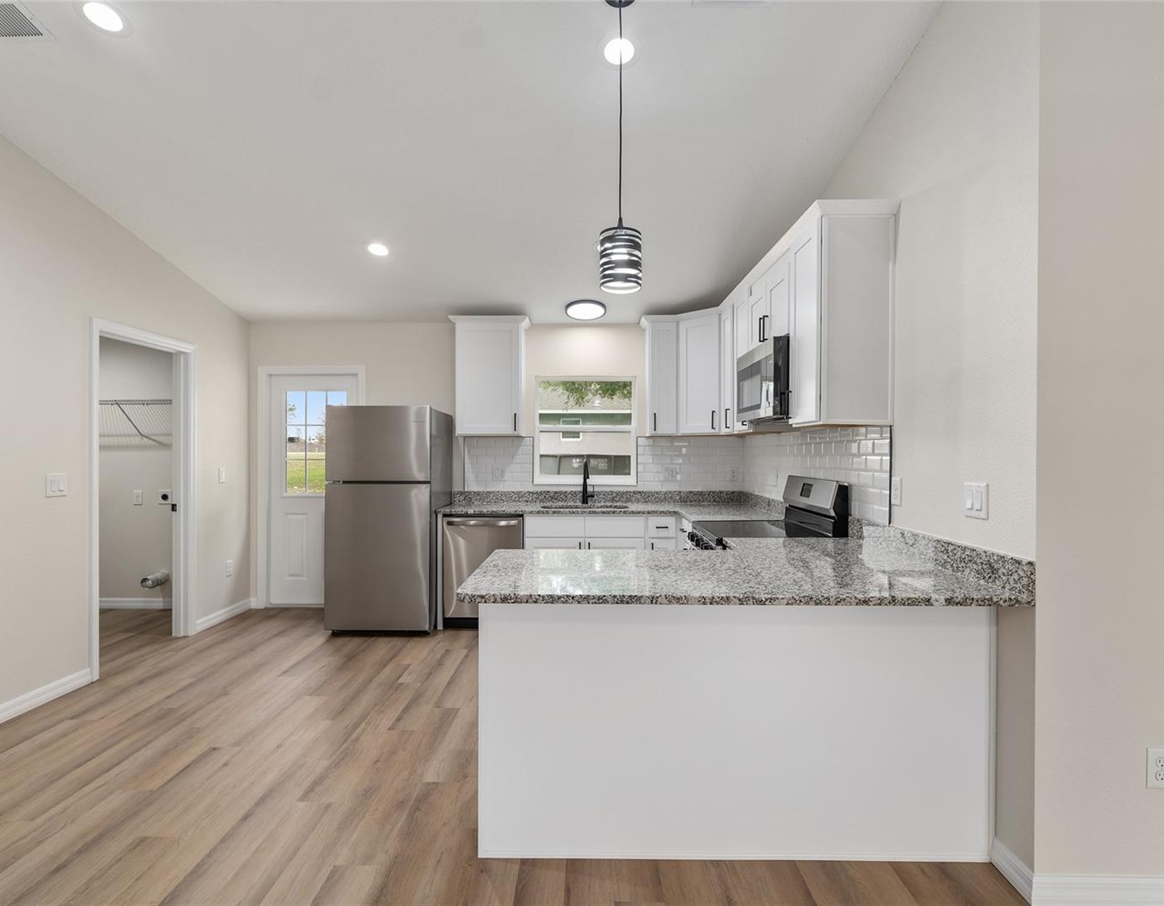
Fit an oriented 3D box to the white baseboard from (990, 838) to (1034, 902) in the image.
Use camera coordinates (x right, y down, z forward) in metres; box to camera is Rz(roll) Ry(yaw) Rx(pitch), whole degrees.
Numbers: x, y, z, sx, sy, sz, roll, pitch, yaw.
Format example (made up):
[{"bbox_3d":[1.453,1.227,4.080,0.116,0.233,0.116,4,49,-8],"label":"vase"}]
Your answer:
[{"bbox_3d":[1.352,1.306,1.896,0.014,0.087,0.185,0,0,1],"label":"white baseboard"}]

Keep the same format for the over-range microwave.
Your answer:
[{"bbox_3d":[1.196,-0.390,3.457,0.431,0.406,0.760,0,0,0],"label":"over-range microwave"}]

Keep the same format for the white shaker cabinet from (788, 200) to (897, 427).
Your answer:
[{"bbox_3d":[1.221,-0.613,2.862,0.378,0.970,0.422,0,0,0],"label":"white shaker cabinet"}]

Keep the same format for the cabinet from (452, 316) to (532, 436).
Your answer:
[{"bbox_3d":[-0.757,-0.621,5.056,0.620,0.957,0.390,0,0,0],"label":"cabinet"}]

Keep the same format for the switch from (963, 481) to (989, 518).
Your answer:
[{"bbox_3d":[1.357,0.165,2.084,0.010,0.118,0.121,0,0,1],"label":"switch"}]

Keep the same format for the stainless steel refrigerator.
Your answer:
[{"bbox_3d":[-1.488,0.490,4.802,0.768,1.680,0.770,0,0,1],"label":"stainless steel refrigerator"}]

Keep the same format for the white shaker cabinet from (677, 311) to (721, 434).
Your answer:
[{"bbox_3d":[1.062,-0.624,4.897,0.410,0.960,0.480,0,0,-44],"label":"white shaker cabinet"}]

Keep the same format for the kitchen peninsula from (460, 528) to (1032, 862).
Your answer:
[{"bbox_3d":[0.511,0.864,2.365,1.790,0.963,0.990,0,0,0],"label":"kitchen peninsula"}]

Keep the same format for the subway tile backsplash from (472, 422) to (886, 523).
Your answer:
[{"bbox_3d":[0.182,0.099,3.995,2.463,0.465,2.510,0,0,0],"label":"subway tile backsplash"}]

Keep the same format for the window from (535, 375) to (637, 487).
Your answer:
[{"bbox_3d":[0.033,-0.190,5.280,0.891,0.936,0.080,0,0,0],"label":"window"}]

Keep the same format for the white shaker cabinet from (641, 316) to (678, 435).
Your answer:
[{"bbox_3d":[0.648,-0.620,5.022,0.250,0.955,0.335,0,0,1],"label":"white shaker cabinet"}]

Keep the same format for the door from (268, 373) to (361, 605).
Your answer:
[{"bbox_3d":[-2.371,0.323,5.351,0.810,2.035,0.050,0,0,0],"label":"door"}]

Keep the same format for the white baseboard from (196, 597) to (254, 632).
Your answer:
[{"bbox_3d":[-2.860,1.282,4.844,0.015,0.087,0.710,0,0,1],"label":"white baseboard"}]

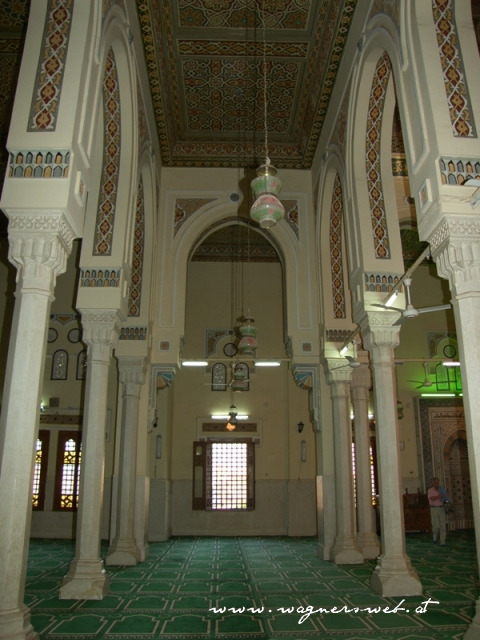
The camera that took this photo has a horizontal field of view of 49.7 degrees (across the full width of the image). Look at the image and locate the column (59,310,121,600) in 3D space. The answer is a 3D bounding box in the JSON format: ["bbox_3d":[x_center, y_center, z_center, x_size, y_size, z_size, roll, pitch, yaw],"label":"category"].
[{"bbox_3d":[-2.263,1.964,8.150,0.620,4.247,0.620,0,-17,-2],"label":"column"}]

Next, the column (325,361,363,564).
[{"bbox_3d":[2.222,2.965,11.292,0.650,4.205,0.650,1,-18,-2],"label":"column"}]

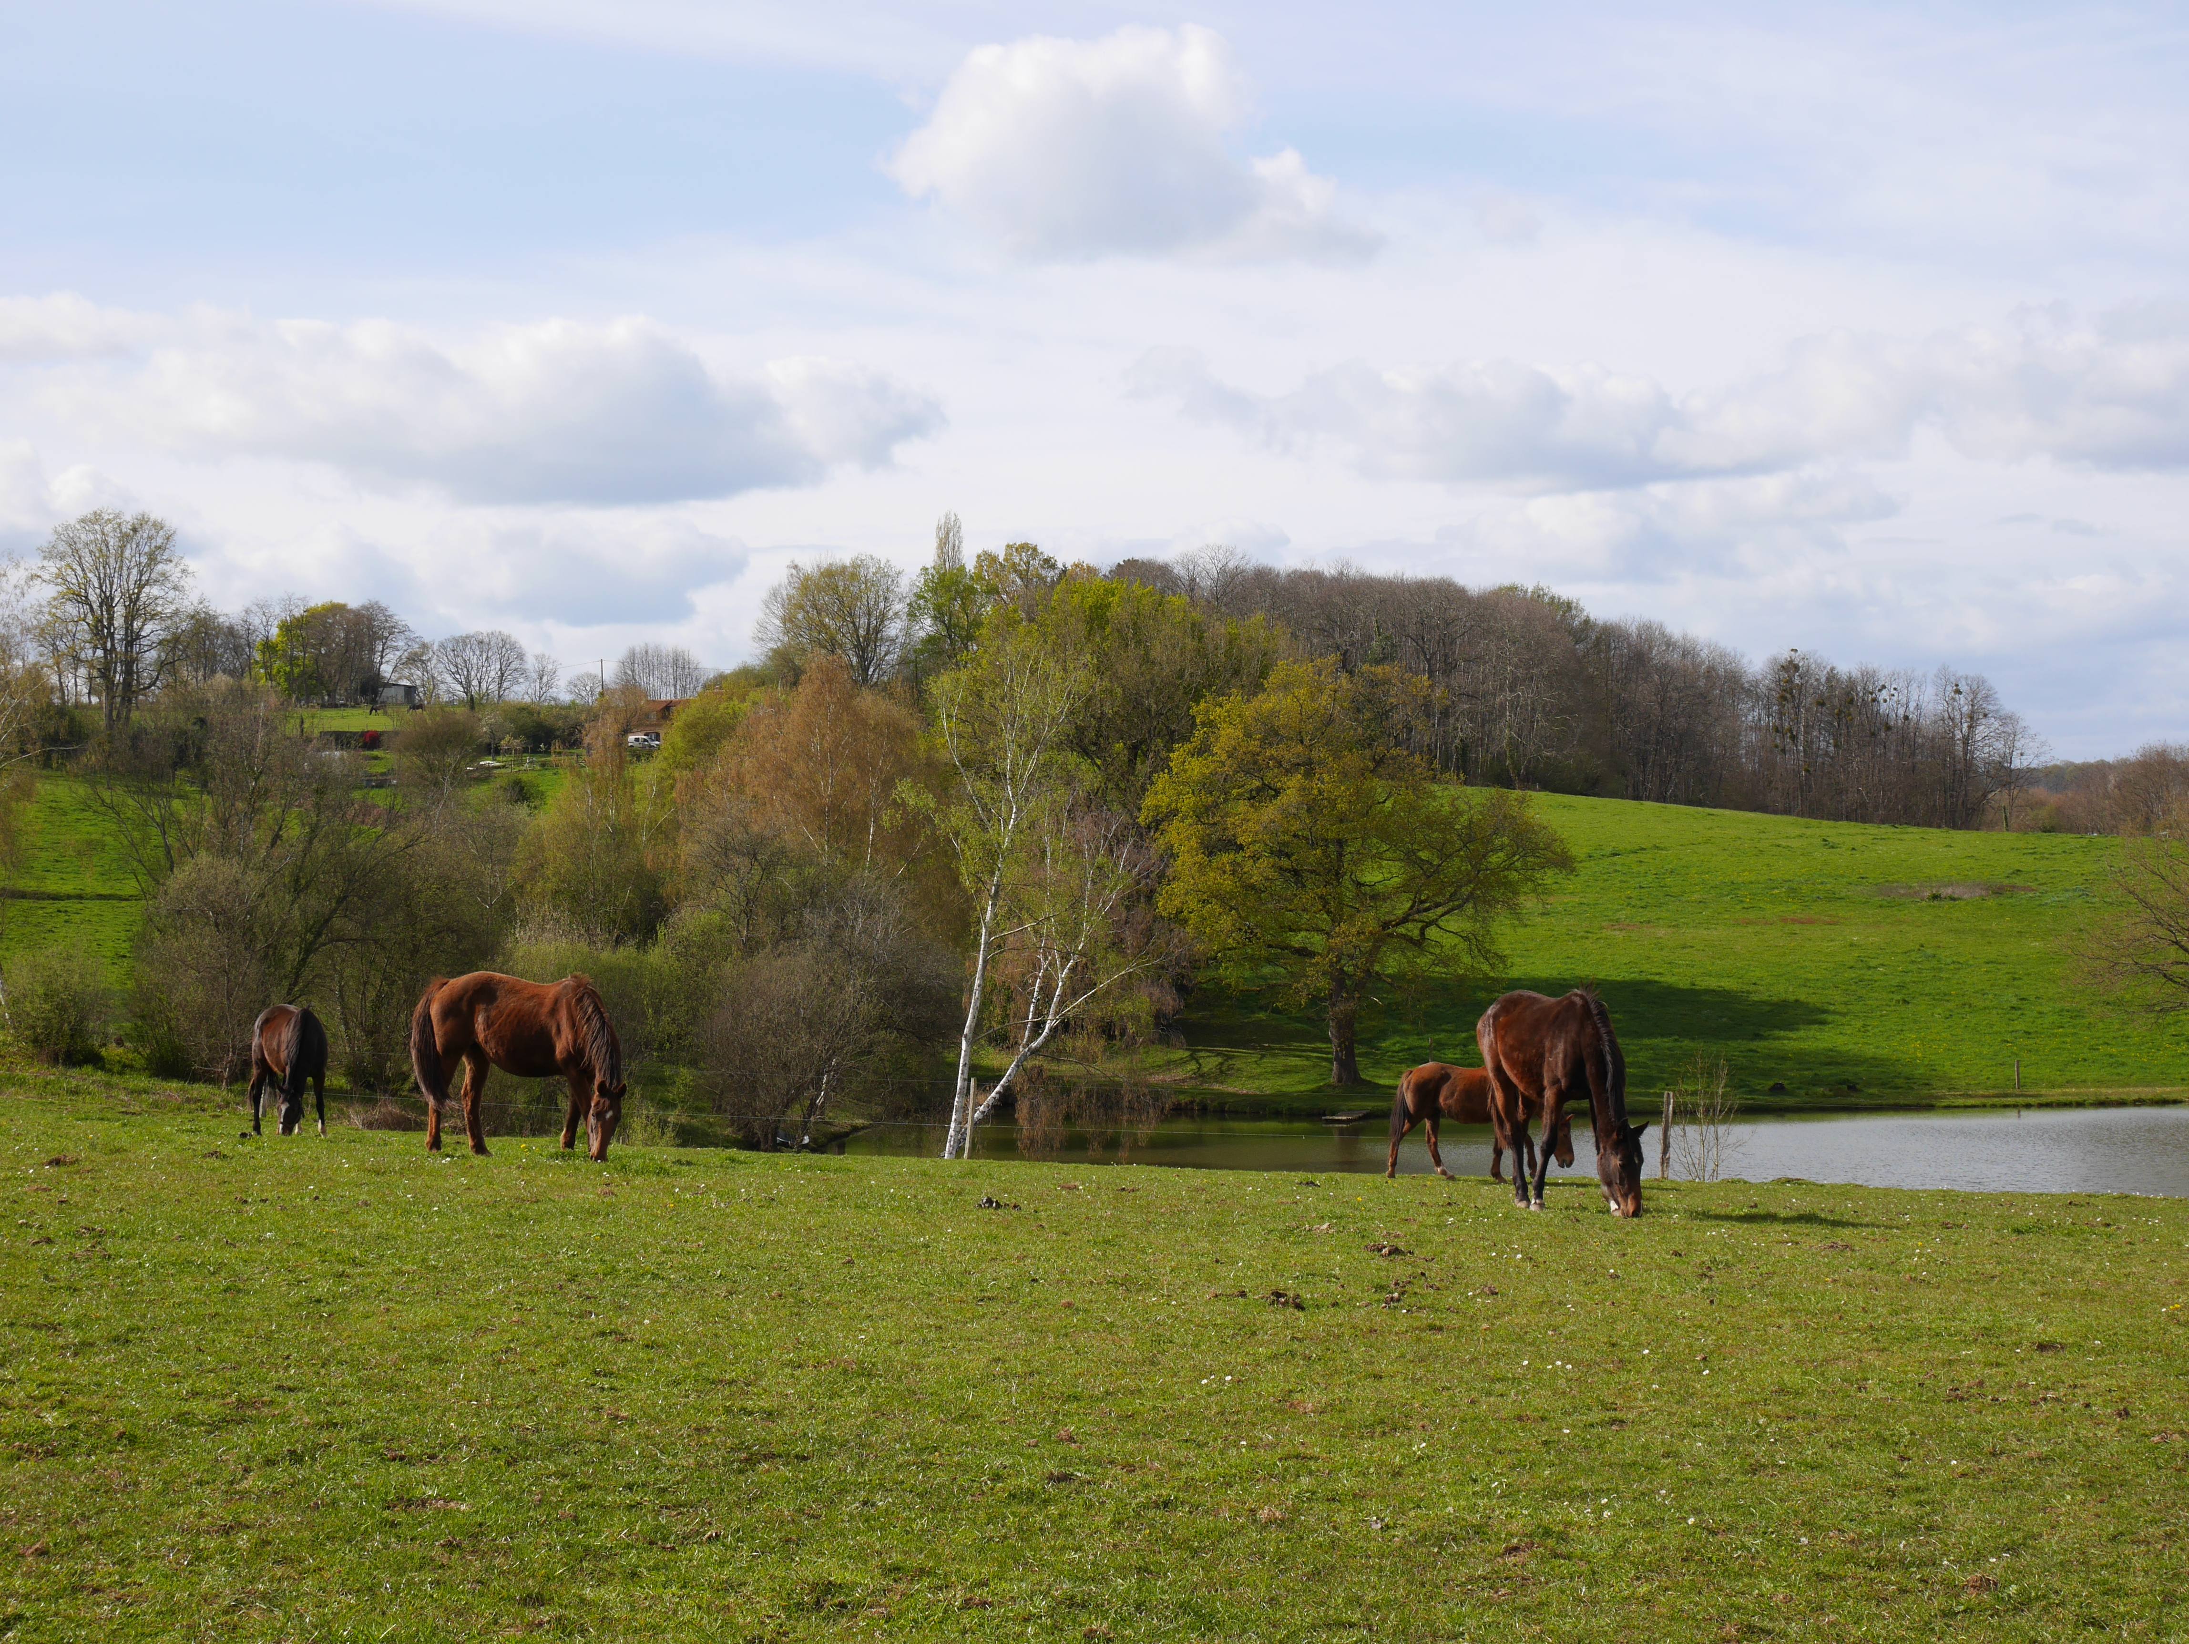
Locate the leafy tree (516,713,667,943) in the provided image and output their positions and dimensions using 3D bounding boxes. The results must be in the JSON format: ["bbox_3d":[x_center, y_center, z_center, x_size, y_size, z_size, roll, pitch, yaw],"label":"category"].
[{"bbox_3d":[-18.483,0.282,130.000,5.774,8.346,5.485,0,0,0],"label":"leafy tree"}]

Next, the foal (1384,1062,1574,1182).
[{"bbox_3d":[4.779,3.727,44.000,2.300,1.508,0.560,0,0,13],"label":"foal"}]

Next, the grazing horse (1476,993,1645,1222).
[{"bbox_3d":[3.433,2.046,26.000,0.620,1.620,2.200,0,-1,-17],"label":"grazing horse"}]

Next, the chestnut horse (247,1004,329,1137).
[{"bbox_3d":[-9.694,2.975,42.500,0.600,1.600,2.100,0,-1,-27],"label":"chestnut horse"}]

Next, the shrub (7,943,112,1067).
[{"bbox_3d":[-18.416,3.254,63.000,1.886,2.129,1.791,0,0,0],"label":"shrub"}]

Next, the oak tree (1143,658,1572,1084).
[{"bbox_3d":[9.293,1.720,125.000,15.147,15.024,13.632,0,0,0],"label":"oak tree"}]

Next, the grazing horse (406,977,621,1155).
[{"bbox_3d":[-5.132,2.167,31.500,1.950,1.600,0.650,0,-1,16],"label":"grazing horse"}]

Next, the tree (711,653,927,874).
[{"bbox_3d":[-7.562,1.030,97.000,6.200,11.200,6.000,0,-1,0],"label":"tree"}]

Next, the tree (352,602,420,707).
[{"bbox_3d":[-96.278,-22.824,480.000,9.300,14.200,9.000,0,-1,0],"label":"tree"}]

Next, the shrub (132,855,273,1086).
[{"bbox_3d":[-15.372,2.547,61.000,2.444,3.975,2.322,0,0,0],"label":"shrub"}]

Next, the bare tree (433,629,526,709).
[{"bbox_3d":[-81.570,-20.305,470.000,12.253,10.663,11.640,0,0,0],"label":"bare tree"}]

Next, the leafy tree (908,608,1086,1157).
[{"bbox_3d":[-1.395,1.043,54.000,2.900,8.200,2.800,0,-1,0],"label":"leafy tree"}]

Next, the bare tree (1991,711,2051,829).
[{"bbox_3d":[84.957,-4.550,325.000,5.800,11.000,5.600,0,-1,0],"label":"bare tree"}]

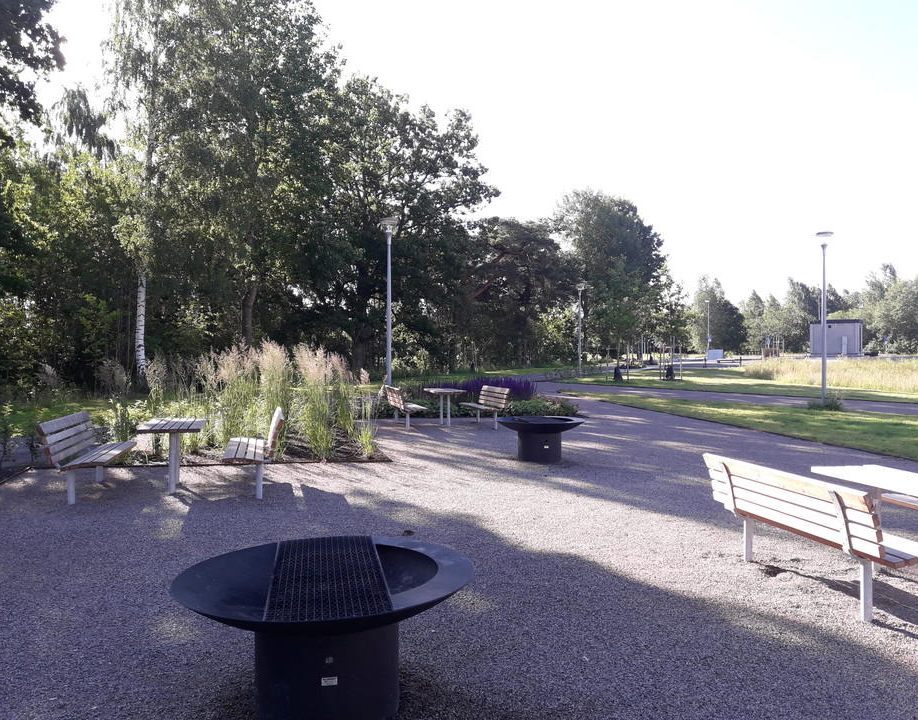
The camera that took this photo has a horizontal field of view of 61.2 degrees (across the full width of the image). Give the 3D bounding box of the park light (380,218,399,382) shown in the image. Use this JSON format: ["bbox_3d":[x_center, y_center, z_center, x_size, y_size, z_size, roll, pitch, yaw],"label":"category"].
[{"bbox_3d":[-2.143,-1.516,23.790,0.582,5.714,0.582,0,1,0],"label":"park light"}]

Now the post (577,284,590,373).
[{"bbox_3d":[7.237,-1.691,46.021,0.582,5.714,0.582,0,1,0],"label":"post"}]

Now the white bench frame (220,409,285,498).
[{"bbox_3d":[-2.339,1.025,8.897,0.623,0.835,1.862,0,1,-14],"label":"white bench frame"}]

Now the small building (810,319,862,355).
[{"bbox_3d":[38.611,-2.268,79.141,4.300,3.717,3.400,1,1,33],"label":"small building"}]

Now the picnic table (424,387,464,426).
[{"bbox_3d":[-0.300,1.033,16.721,0.645,0.749,1.377,0,1,-13],"label":"picnic table"}]

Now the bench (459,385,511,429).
[{"bbox_3d":[0.550,1.015,16.868,0.623,0.835,1.862,0,1,-14],"label":"bench"}]

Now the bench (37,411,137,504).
[{"bbox_3d":[-4.047,1.041,8.582,0.623,0.835,1.862,0,1,-13],"label":"bench"}]

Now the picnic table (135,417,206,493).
[{"bbox_3d":[-3.333,1.129,9.125,0.645,0.749,1.377,0,1,-15],"label":"picnic table"}]

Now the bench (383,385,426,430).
[{"bbox_3d":[-1.165,1.016,16.977,0.623,0.835,1.862,0,1,-14],"label":"bench"}]

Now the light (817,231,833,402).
[{"bbox_3d":[12.202,-1.453,25.934,0.582,5.714,0.582,0,1,0],"label":"light"}]

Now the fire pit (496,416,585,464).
[{"bbox_3d":[1.198,1.184,11.435,1.323,0.609,1.323,0,1,0],"label":"fire pit"}]

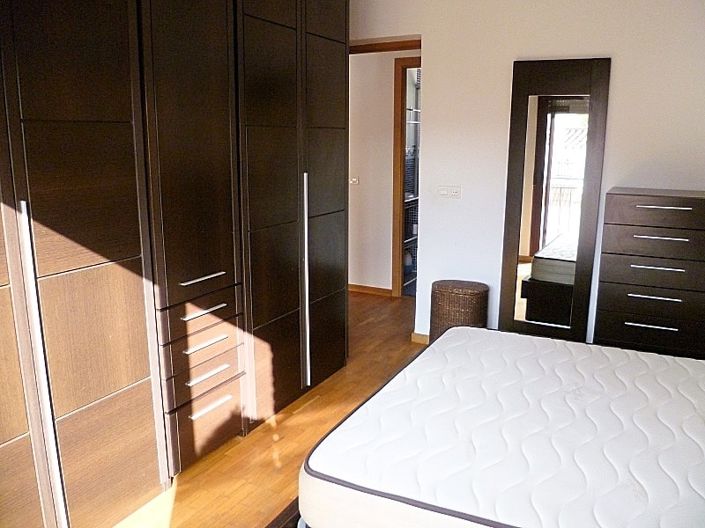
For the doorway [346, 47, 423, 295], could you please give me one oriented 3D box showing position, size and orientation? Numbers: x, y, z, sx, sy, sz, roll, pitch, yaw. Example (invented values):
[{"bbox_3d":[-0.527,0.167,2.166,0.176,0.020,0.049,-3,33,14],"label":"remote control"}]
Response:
[{"bbox_3d":[0.191,-0.539,4.314,0.820,2.100,0.200,7,14,27],"label":"doorway"}]

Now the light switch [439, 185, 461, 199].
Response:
[{"bbox_3d":[0.659,-0.483,3.841,0.155,0.087,0.013,7,14,27],"label":"light switch"}]

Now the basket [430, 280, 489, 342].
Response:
[{"bbox_3d":[0.702,0.396,3.779,0.370,0.515,0.330,7,14,27],"label":"basket"}]

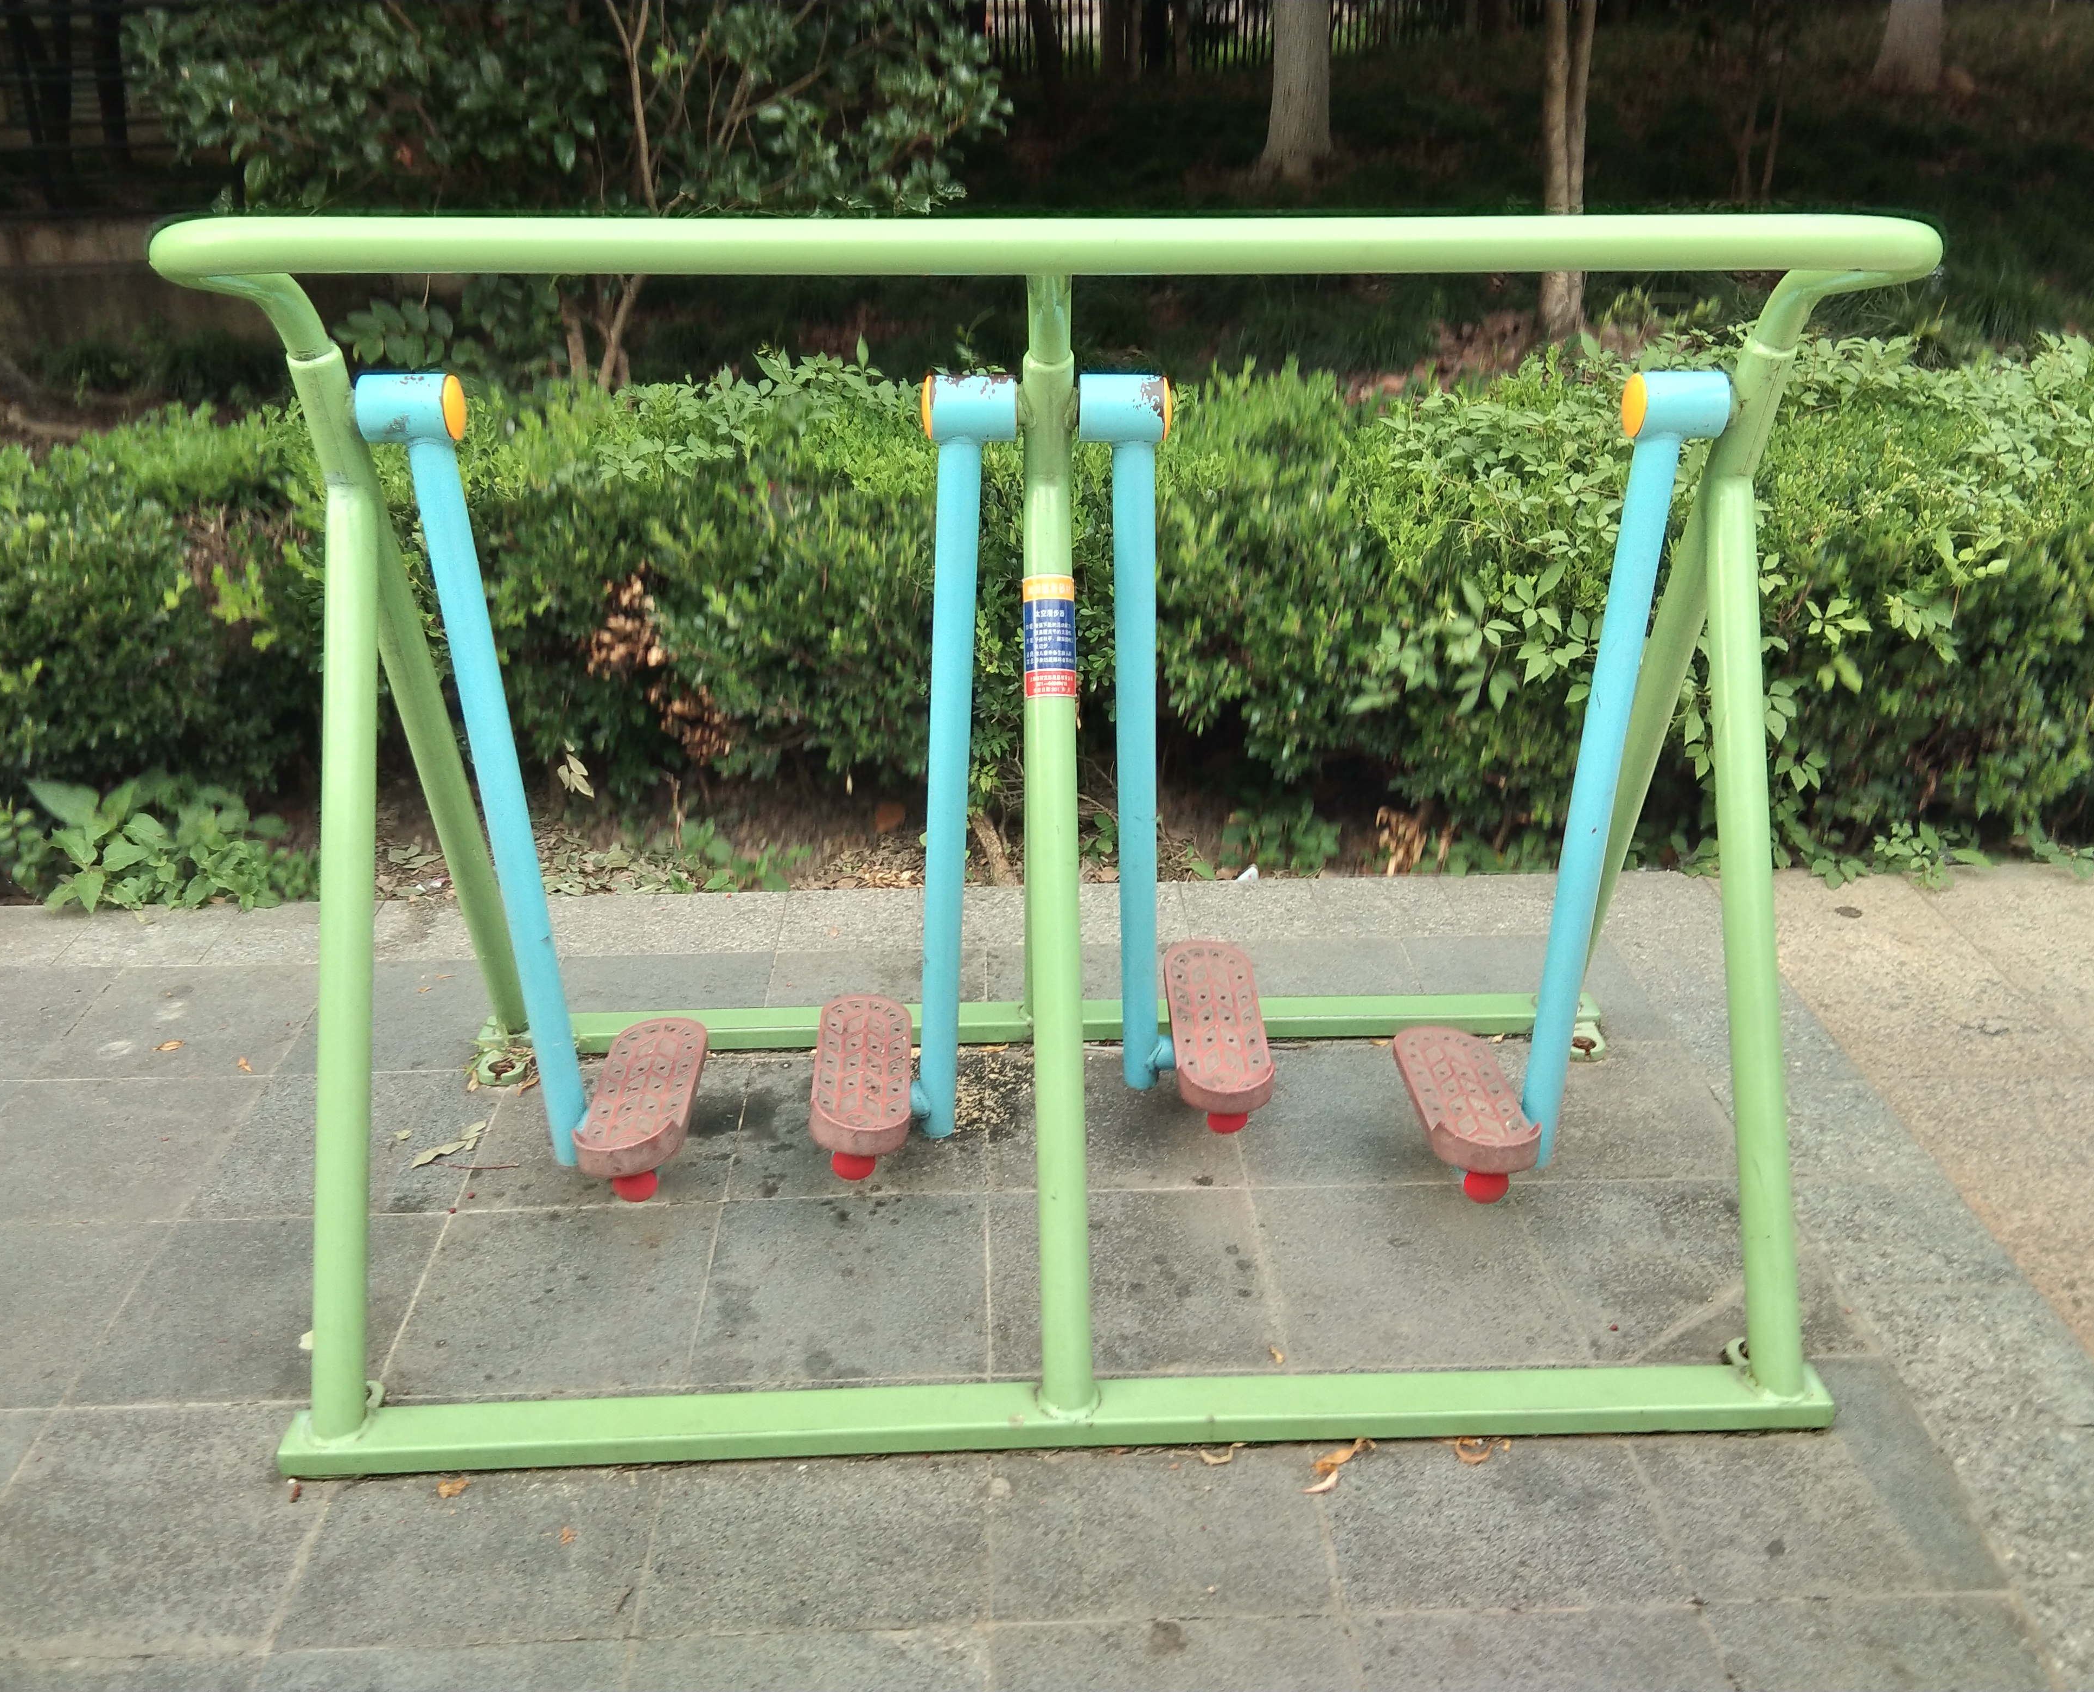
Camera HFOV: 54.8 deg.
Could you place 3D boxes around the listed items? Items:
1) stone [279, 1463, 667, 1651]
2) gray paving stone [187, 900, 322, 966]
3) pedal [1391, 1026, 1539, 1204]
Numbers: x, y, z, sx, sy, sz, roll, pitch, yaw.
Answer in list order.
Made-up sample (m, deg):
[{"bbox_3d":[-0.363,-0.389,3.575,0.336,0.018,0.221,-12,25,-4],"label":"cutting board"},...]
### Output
[{"bbox_3d":[-0.627,0.771,2.307,0.383,0.040,0.408,-1,24,-2],"label":"stone"},{"bbox_3d":[-1.377,0.174,3.699,0.256,0.040,0.251,-1,24,-2],"label":"gray paving stone"},{"bbox_3d":[0.586,0.374,2.854,0.138,0.104,0.388,-2,21,-2],"label":"pedal"}]

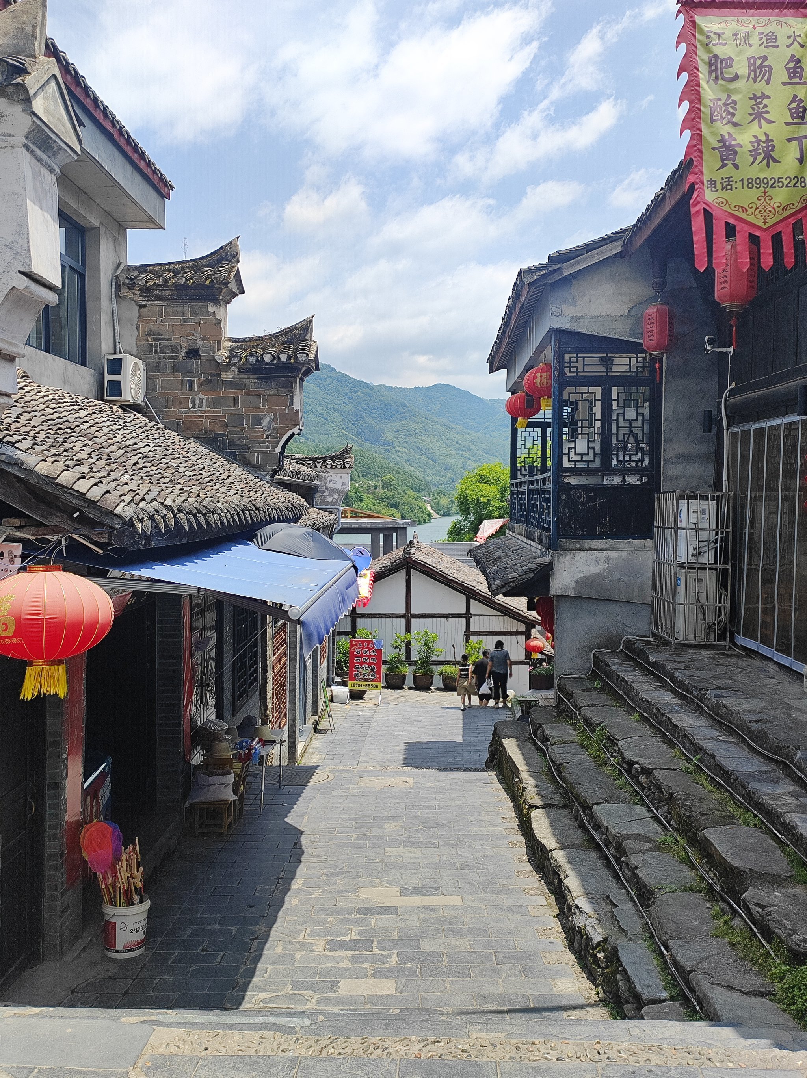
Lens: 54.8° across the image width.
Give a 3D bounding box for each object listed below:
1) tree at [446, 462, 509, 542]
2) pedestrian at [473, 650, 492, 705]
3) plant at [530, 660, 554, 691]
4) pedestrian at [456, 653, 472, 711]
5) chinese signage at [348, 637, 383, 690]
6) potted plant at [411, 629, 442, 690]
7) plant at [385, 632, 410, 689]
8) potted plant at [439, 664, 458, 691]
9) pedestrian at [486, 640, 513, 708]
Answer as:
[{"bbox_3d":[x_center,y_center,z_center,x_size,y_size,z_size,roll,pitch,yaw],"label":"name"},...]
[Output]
[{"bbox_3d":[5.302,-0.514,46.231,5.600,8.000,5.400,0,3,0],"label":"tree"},{"bbox_3d":[1.923,3.450,18.800,0.490,1.588,0.380,1,3,15],"label":"pedestrian"},{"bbox_3d":[3.575,3.480,19.900,0.680,0.776,0.500,0,3,-3],"label":"plant"},{"bbox_3d":[1.428,3.325,18.200,0.430,1.350,0.360,0,3,5],"label":"pedestrian"},{"bbox_3d":[-0.906,2.996,18.600,0.800,1.259,0.120,0,3,8],"label":"chinese signage"},{"bbox_3d":[0.592,3.180,20.650,0.760,1.599,0.720,0,3,-3],"label":"potted plant"},{"bbox_3d":[-0.157,3.227,20.700,0.680,1.502,0.650,0,3,-3],"label":"plant"},{"bbox_3d":[1.298,3.635,20.500,0.740,0.677,0.680,0,3,-3],"label":"potted plant"},{"bbox_3d":[2.270,3.188,18.400,0.600,1.614,0.360,0,3,5],"label":"pedestrian"}]

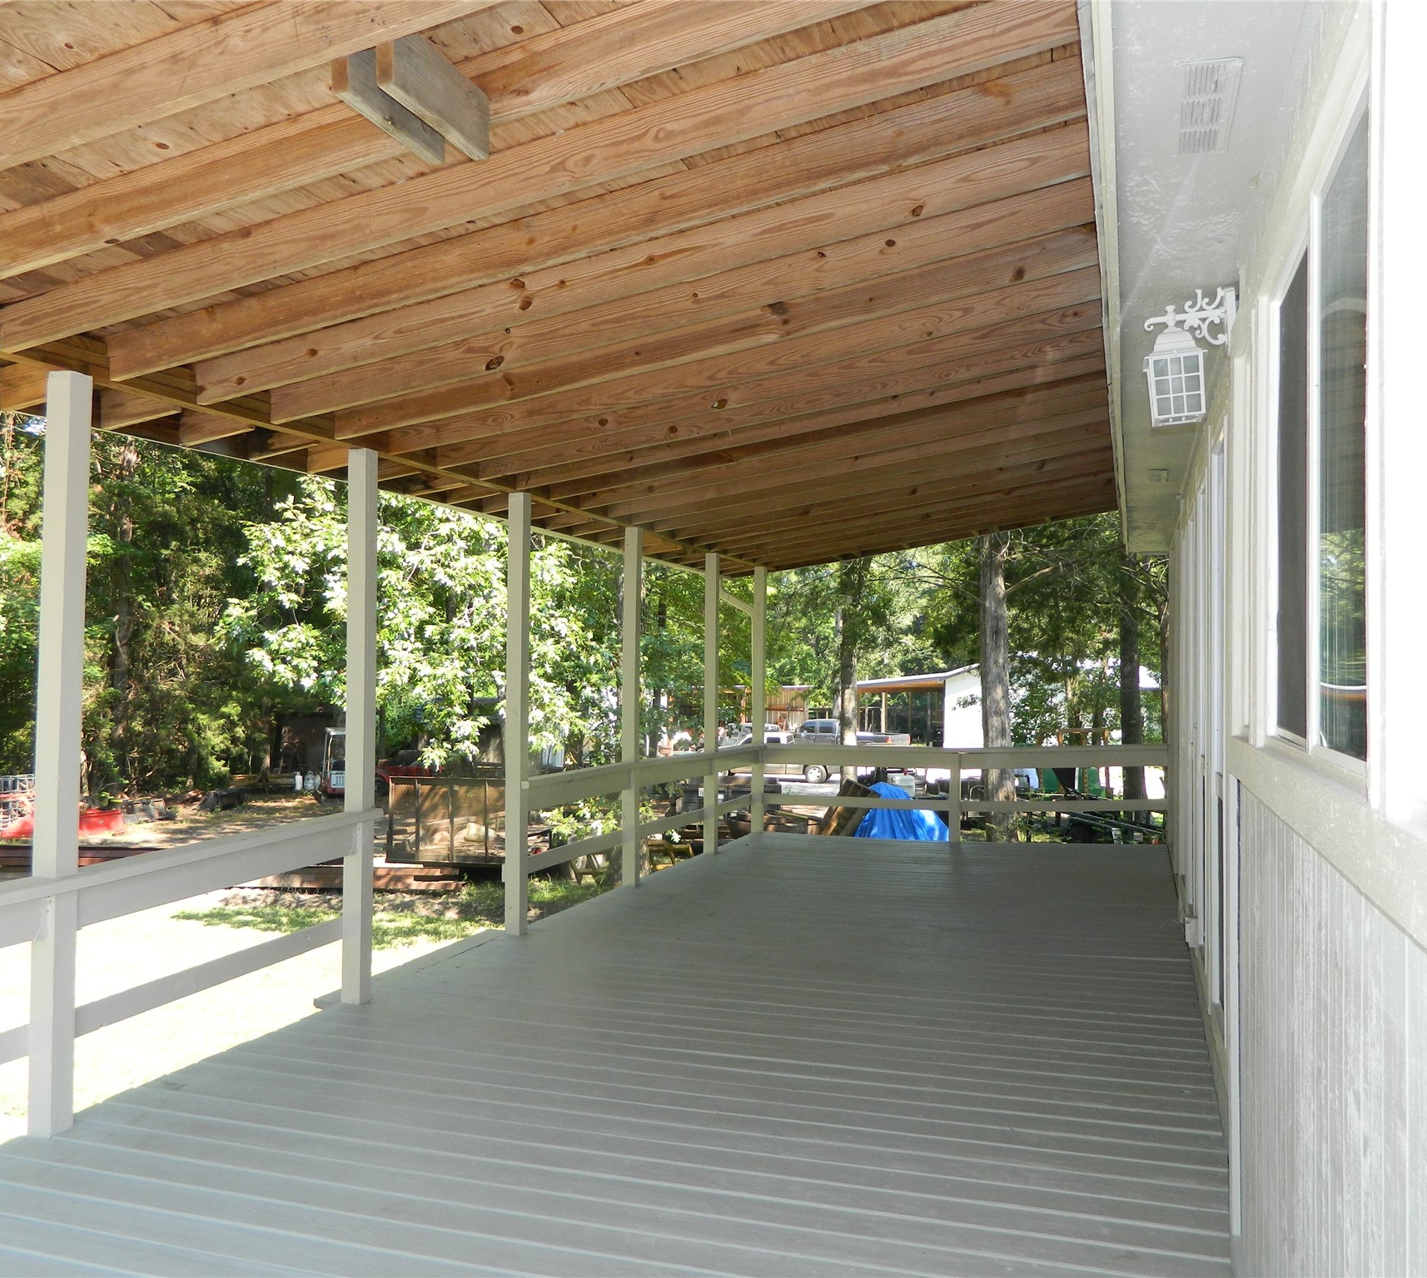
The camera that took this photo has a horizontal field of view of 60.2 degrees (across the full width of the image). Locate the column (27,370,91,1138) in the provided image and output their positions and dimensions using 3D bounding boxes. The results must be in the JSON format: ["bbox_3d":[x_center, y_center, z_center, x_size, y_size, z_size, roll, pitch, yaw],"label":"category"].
[{"bbox_3d":[-2.062,0.344,3.893,0.090,2.388,0.090,0,-2,18],"label":"column"}]

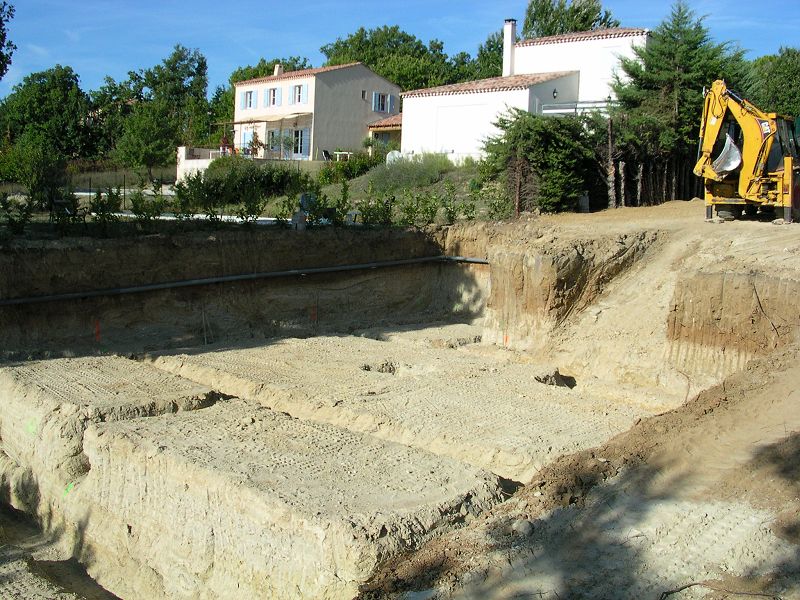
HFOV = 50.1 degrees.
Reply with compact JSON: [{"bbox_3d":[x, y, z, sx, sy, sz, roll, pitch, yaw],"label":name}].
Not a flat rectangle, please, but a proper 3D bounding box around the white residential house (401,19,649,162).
[{"bbox_3d":[7.931,-11.098,46.535,12.080,7.710,9.790,8,9,42],"label":"white residential house"}]

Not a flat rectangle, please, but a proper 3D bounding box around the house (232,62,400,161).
[{"bbox_3d":[-5.897,-12.874,60.146,7.380,6.540,9.390,-4,9,-42],"label":"house"}]

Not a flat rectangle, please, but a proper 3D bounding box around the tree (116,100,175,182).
[{"bbox_3d":[-13.147,-8.259,44.000,2.990,4.090,3.100,2,7,0],"label":"tree"}]

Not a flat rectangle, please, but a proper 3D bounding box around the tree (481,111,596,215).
[{"bbox_3d":[4.731,-4.697,29.000,3.750,3.490,3.400,2,7,0],"label":"tree"}]

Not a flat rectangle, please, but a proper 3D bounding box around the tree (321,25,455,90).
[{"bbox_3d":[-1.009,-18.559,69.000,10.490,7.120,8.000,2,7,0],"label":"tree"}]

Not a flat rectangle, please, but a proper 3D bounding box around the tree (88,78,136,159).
[{"bbox_3d":[-17.820,-11.219,53.000,2.890,5.110,3.300,2,7,0],"label":"tree"}]

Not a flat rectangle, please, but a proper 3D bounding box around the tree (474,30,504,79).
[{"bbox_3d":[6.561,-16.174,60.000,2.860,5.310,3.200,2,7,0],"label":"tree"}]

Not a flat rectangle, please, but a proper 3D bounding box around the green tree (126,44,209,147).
[{"bbox_3d":[-16.314,-14.174,60.000,5.580,7.280,5.500,2,7,0],"label":"green tree"}]

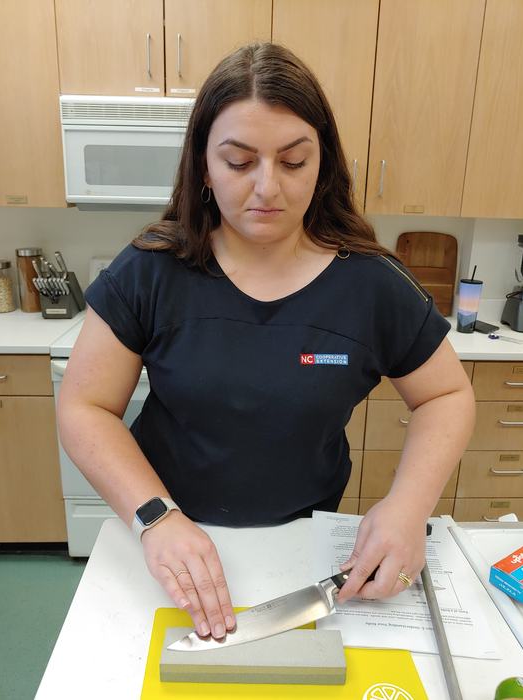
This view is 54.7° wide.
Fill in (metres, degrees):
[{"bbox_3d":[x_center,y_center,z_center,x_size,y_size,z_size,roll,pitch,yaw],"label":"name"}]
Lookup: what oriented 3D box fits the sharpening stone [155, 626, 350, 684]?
[{"bbox_3d":[-0.009,0.348,0.576,0.203,0.025,0.050,1,15,-1],"label":"sharpening stone"}]

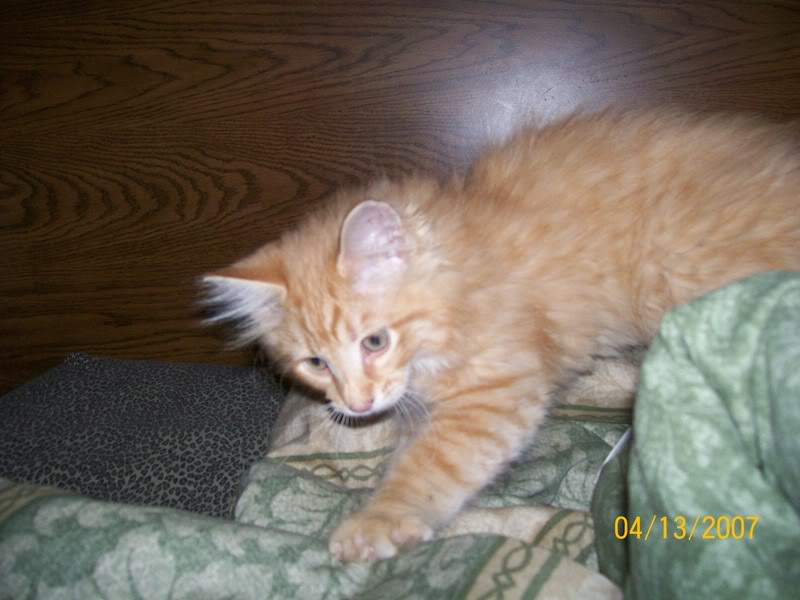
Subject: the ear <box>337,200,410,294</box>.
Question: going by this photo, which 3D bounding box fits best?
[{"bbox_3d":[-0.016,-0.031,0.490,0.042,0.054,0.025,-2,9,0],"label":"ear"}]

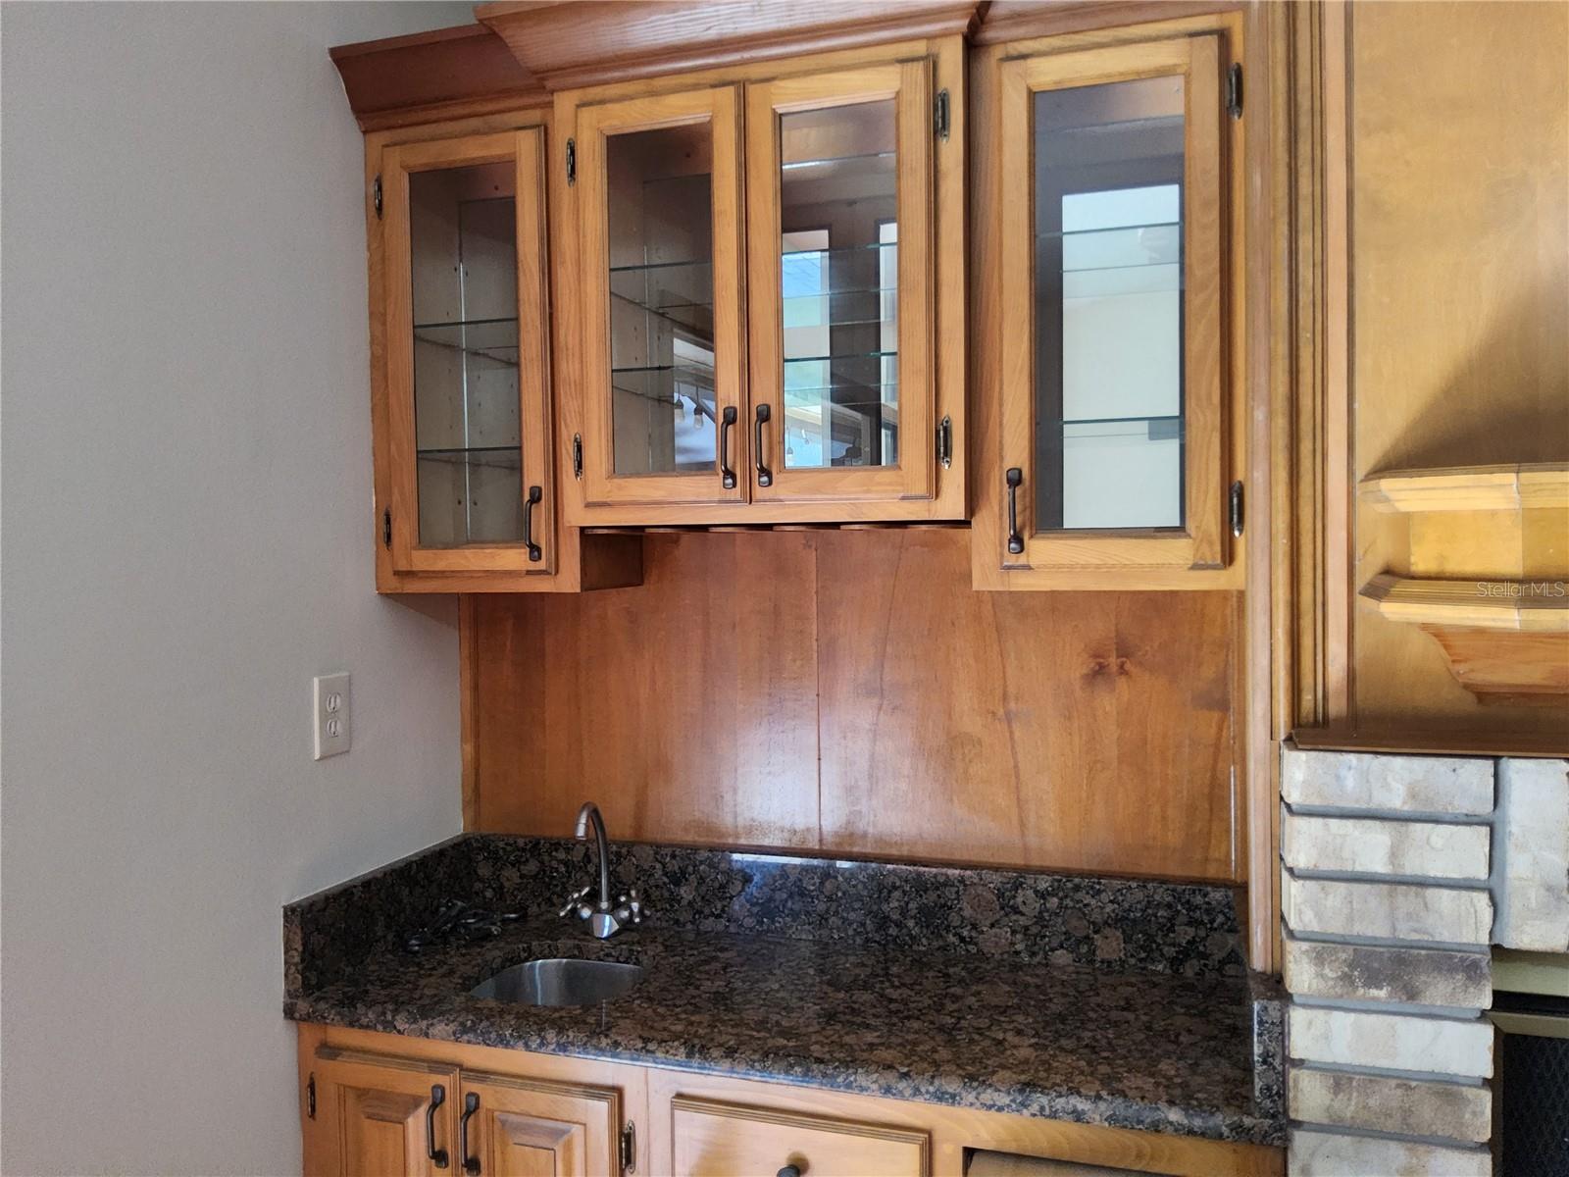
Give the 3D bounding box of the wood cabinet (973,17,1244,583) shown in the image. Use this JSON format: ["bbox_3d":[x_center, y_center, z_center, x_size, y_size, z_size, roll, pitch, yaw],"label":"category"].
[{"bbox_3d":[0.452,-0.367,1.597,0.346,0.734,0.246,0,2,17],"label":"wood cabinet"}]

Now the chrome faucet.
[{"bbox_3d":[-0.313,0.459,1.864,0.158,0.230,0.115,0,2,17],"label":"chrome faucet"}]

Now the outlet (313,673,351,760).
[{"bbox_3d":[-0.686,0.194,1.725,0.006,0.123,0.076,0,2,17],"label":"outlet"}]

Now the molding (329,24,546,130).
[{"bbox_3d":[-0.510,-0.775,1.716,0.355,0.099,0.082,0,2,17],"label":"molding"}]

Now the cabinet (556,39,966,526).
[{"bbox_3d":[-0.006,-0.412,1.708,0.591,0.634,0.296,0,2,17],"label":"cabinet"}]

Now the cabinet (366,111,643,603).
[{"bbox_3d":[-0.456,-0.363,1.871,0.365,0.734,0.246,0,2,17],"label":"cabinet"}]

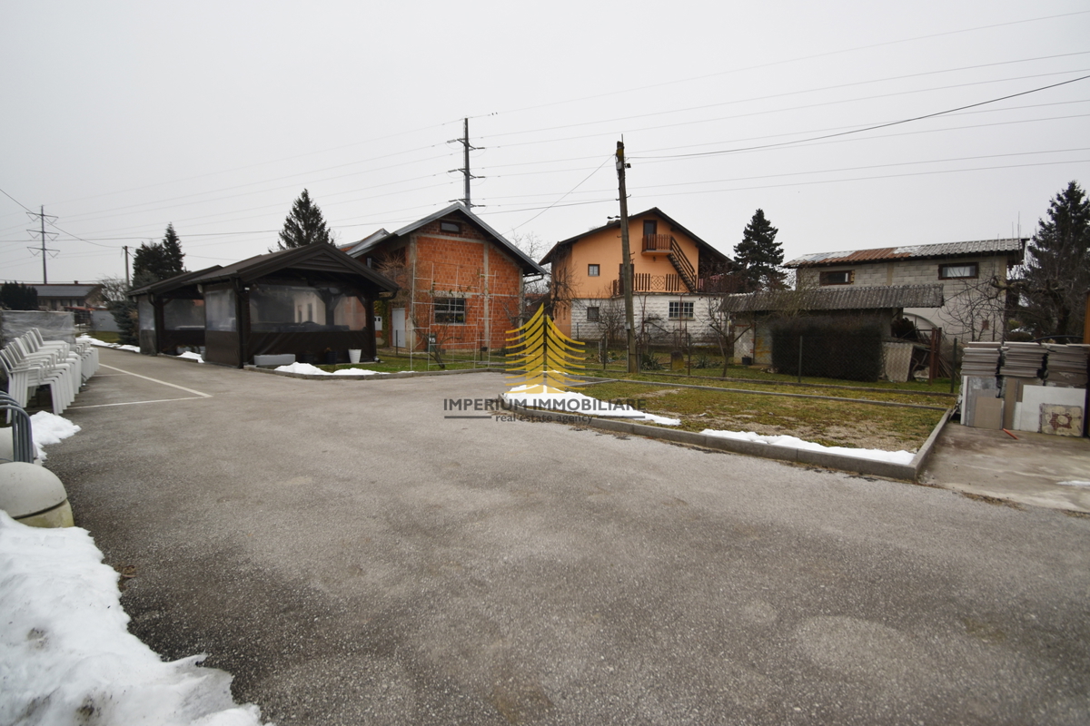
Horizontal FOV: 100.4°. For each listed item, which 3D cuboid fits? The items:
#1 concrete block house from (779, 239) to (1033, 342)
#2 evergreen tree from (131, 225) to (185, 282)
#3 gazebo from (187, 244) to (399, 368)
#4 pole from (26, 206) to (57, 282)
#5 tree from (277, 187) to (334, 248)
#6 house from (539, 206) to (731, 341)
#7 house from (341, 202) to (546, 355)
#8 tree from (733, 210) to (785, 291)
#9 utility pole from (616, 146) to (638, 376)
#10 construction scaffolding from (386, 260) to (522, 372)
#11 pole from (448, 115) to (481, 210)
[{"bbox_3d":[15.597,-2.840,20.529,7.710,4.950,6.000,4,6,36],"label":"concrete block house"},{"bbox_3d":[-27.834,-5.754,33.339,3.400,8.648,3.400,-4,6,-39],"label":"evergreen tree"},{"bbox_3d":[-8.968,-2.026,16.182,5.119,3.968,5.056,4,6,38],"label":"gazebo"},{"bbox_3d":[-110.688,-20.912,101.085,1.000,27.662,5.000,2,5,21],"label":"pole"},{"bbox_3d":[-22.116,-9.104,42.546,6.000,13.922,6.000,-2,5,-27],"label":"tree"},{"bbox_3d":[6.021,-5.900,34.751,11.637,9.240,10.906,0,4,-8],"label":"house"},{"bbox_3d":[-7.062,-4.818,29.285,8.850,7.909,11.218,-3,5,-39],"label":"house"},{"bbox_3d":[15.119,-6.052,32.372,4.100,9.493,4.100,2,5,25],"label":"tree"},{"bbox_3d":[2.209,-2.823,12.356,0.400,6.233,0.350,-3,5,14],"label":"utility pole"},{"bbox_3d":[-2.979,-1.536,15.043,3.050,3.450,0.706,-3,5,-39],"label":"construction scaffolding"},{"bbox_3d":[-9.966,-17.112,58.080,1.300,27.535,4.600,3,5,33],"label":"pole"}]

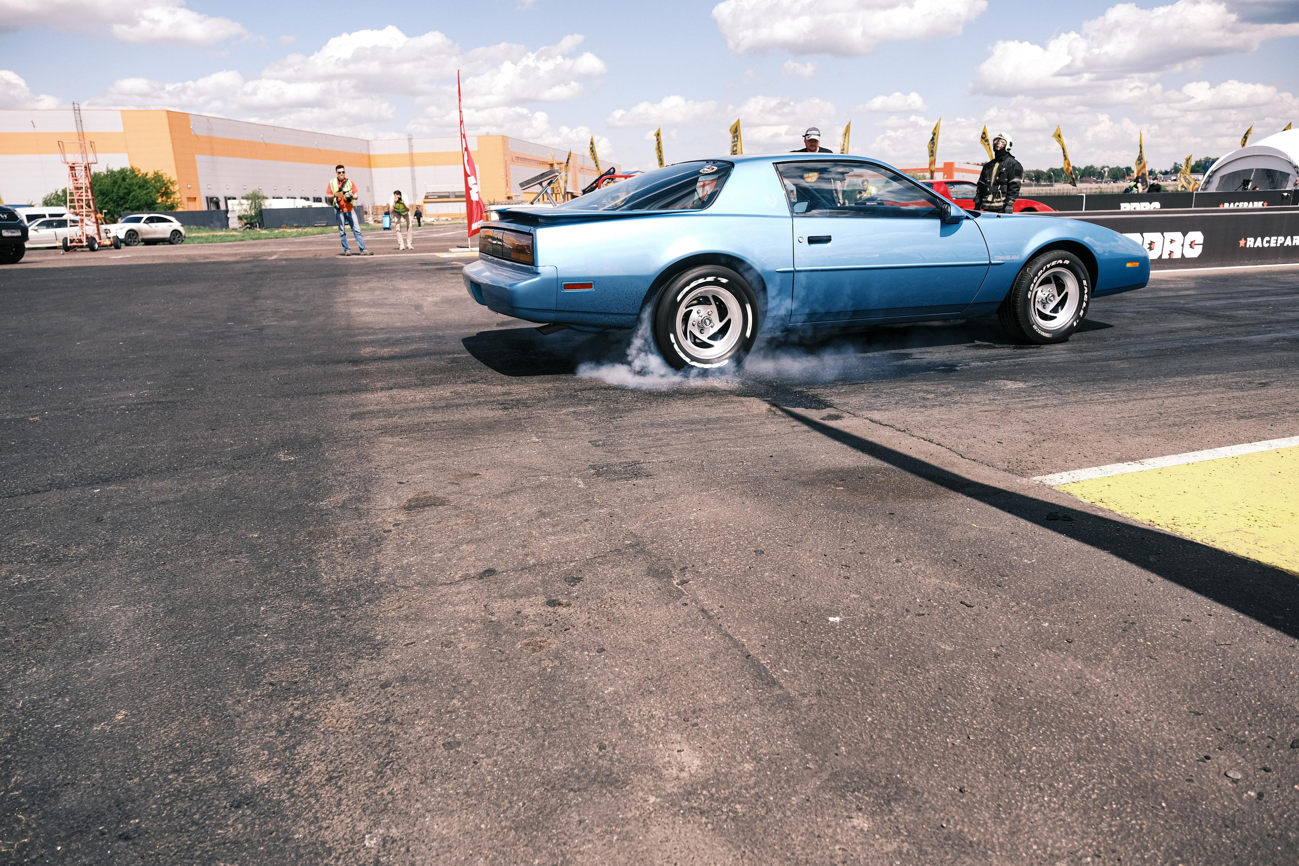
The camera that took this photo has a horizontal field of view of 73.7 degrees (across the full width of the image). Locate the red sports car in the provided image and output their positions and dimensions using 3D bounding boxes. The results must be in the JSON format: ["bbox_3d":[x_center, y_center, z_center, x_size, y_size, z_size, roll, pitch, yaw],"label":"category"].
[{"bbox_3d":[6.450,-4.790,18.780,4.900,1.270,1.840,-7,16,-19],"label":"red sports car"}]

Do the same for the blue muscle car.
[{"bbox_3d":[1.182,-1.319,6.319,5.000,1.280,1.860,-6,16,-16],"label":"blue muscle car"}]

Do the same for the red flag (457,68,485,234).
[{"bbox_3d":[-3.973,-6.250,19.373,0.550,3.600,0.200,-4,15,-10],"label":"red flag"}]

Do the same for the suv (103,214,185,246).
[{"bbox_3d":[-28.619,-11.462,48.921,1.930,1.680,4.860,4,16,19],"label":"suv"}]

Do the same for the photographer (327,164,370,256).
[{"bbox_3d":[-6.258,-4.645,18.115,0.720,1.830,0.500,-6,16,-17],"label":"photographer"}]

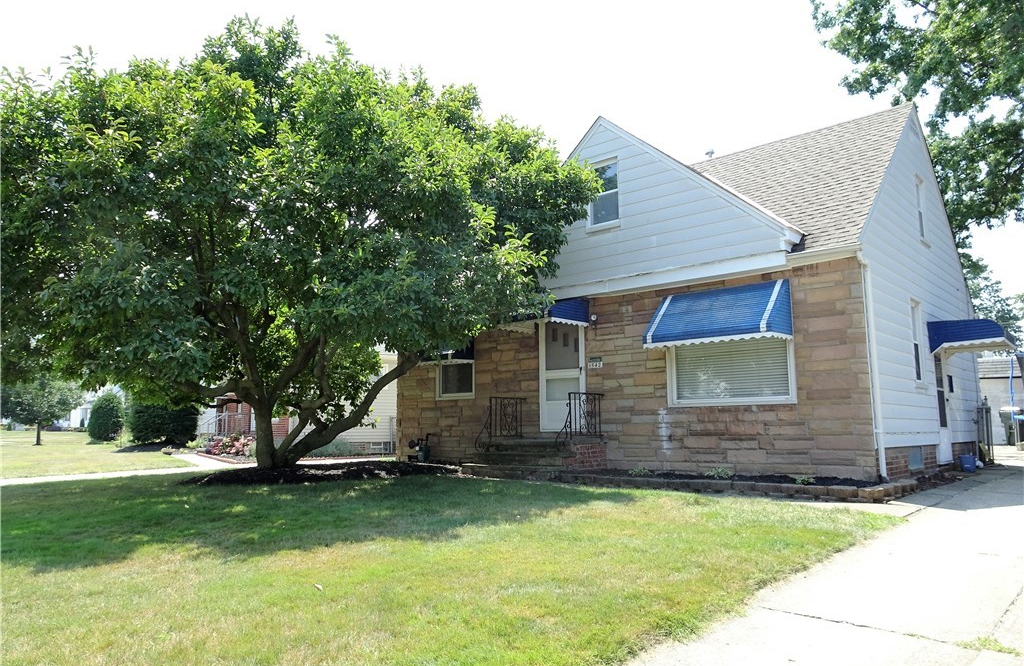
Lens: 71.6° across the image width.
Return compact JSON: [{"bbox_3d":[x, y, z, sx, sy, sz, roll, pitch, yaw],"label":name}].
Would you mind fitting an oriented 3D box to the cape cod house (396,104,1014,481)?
[{"bbox_3d":[3.903,-0.549,15.956,10.088,6.674,8.827,-7,-10,41],"label":"cape cod house"}]

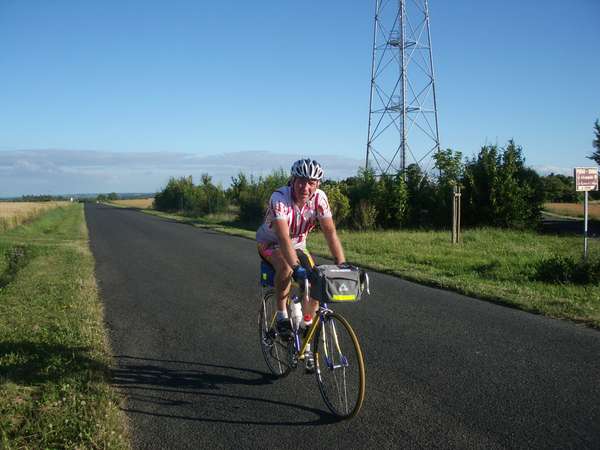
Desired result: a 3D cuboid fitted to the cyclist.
[{"bbox_3d":[0.030,0.305,4.382,0.520,1.500,0.870,-1,3,-26],"label":"cyclist"}]

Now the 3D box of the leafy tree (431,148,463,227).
[{"bbox_3d":[4.513,-0.892,18.634,1.050,2.928,1.050,0,3,0],"label":"leafy tree"}]

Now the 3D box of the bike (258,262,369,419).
[{"bbox_3d":[0.032,0.735,4.399,0.470,1.000,1.690,-1,3,-26],"label":"bike"}]

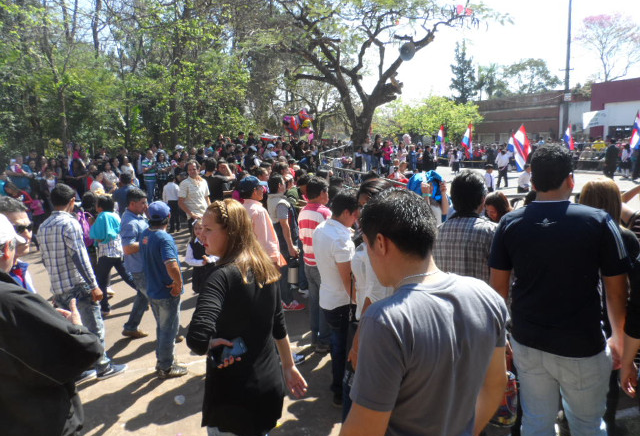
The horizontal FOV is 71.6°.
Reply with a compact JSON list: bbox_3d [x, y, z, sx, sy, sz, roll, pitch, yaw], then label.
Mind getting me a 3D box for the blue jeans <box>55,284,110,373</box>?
[{"bbox_3d":[-2.221,1.005,4.150,0.420,0.870,0.380,-9,11,-34],"label":"blue jeans"}]

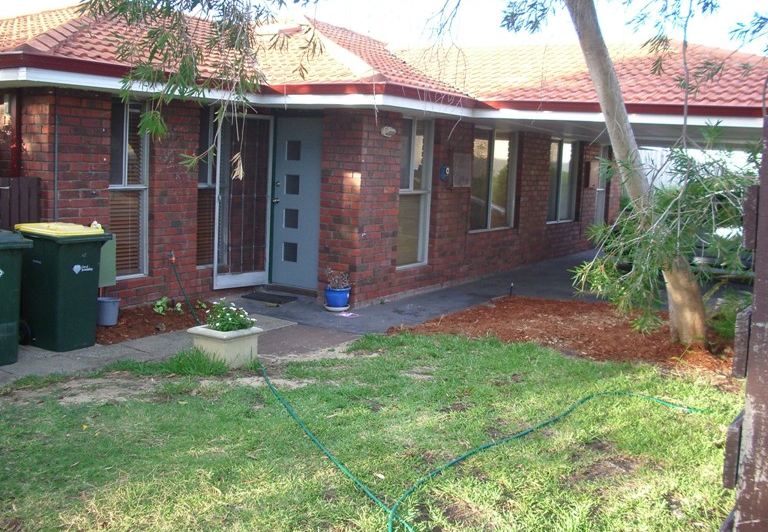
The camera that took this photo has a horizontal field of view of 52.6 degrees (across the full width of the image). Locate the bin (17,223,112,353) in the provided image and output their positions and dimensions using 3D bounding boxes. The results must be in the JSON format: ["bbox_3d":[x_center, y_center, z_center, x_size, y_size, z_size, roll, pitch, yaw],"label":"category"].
[{"bbox_3d":[-2.853,0.174,6.935,0.735,1.060,0.550,8,10,34],"label":"bin"}]

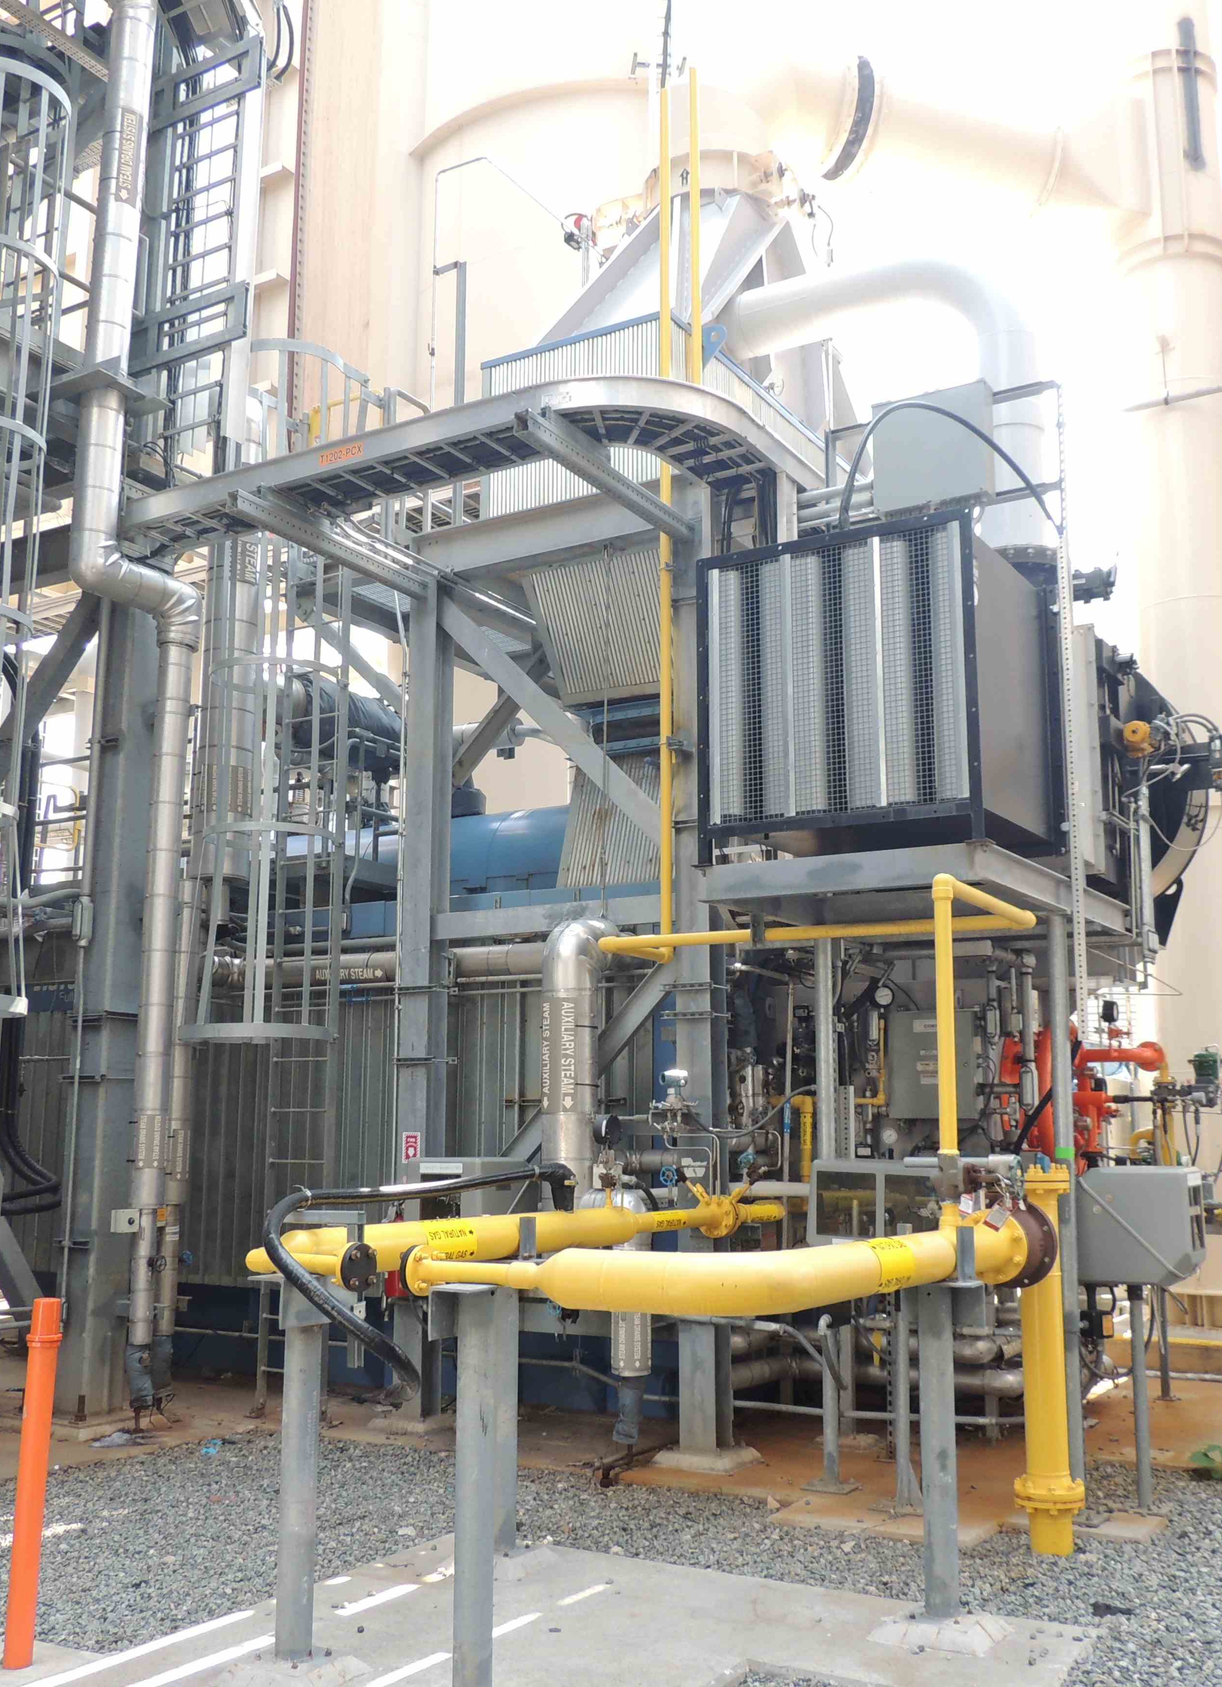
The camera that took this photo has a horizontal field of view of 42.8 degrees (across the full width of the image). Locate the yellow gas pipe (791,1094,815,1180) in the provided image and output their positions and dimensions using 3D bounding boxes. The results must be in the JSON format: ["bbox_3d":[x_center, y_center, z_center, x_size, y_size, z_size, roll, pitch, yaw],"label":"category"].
[{"bbox_3d":[1.081,1.640,8.723,0.100,0.473,0.080,-6,-12,30],"label":"yellow gas pipe"}]

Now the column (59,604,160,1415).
[{"bbox_3d":[-2.963,0.834,9.364,0.260,4.861,0.260,-6,-12,30],"label":"column"}]

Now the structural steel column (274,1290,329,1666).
[{"bbox_3d":[-0.985,1.970,4.913,0.118,1.107,0.118,-6,-12,30],"label":"structural steel column"}]

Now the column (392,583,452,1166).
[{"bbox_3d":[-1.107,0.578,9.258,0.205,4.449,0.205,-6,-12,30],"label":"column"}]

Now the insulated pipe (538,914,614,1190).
[{"bbox_3d":[-0.166,1.109,8.158,0.285,1.427,0.460,-6,-12,30],"label":"insulated pipe"}]

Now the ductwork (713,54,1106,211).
[{"bbox_3d":[2.527,-5.549,12.295,3.500,0.840,0.840,5,-11,-23],"label":"ductwork"}]

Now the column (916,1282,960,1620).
[{"bbox_3d":[1.118,2.065,5.345,0.118,1.088,0.118,-6,-12,30],"label":"column"}]

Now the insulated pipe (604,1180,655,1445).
[{"bbox_3d":[0.095,2.311,7.666,0.210,1.233,0.210,-6,-12,30],"label":"insulated pipe"}]

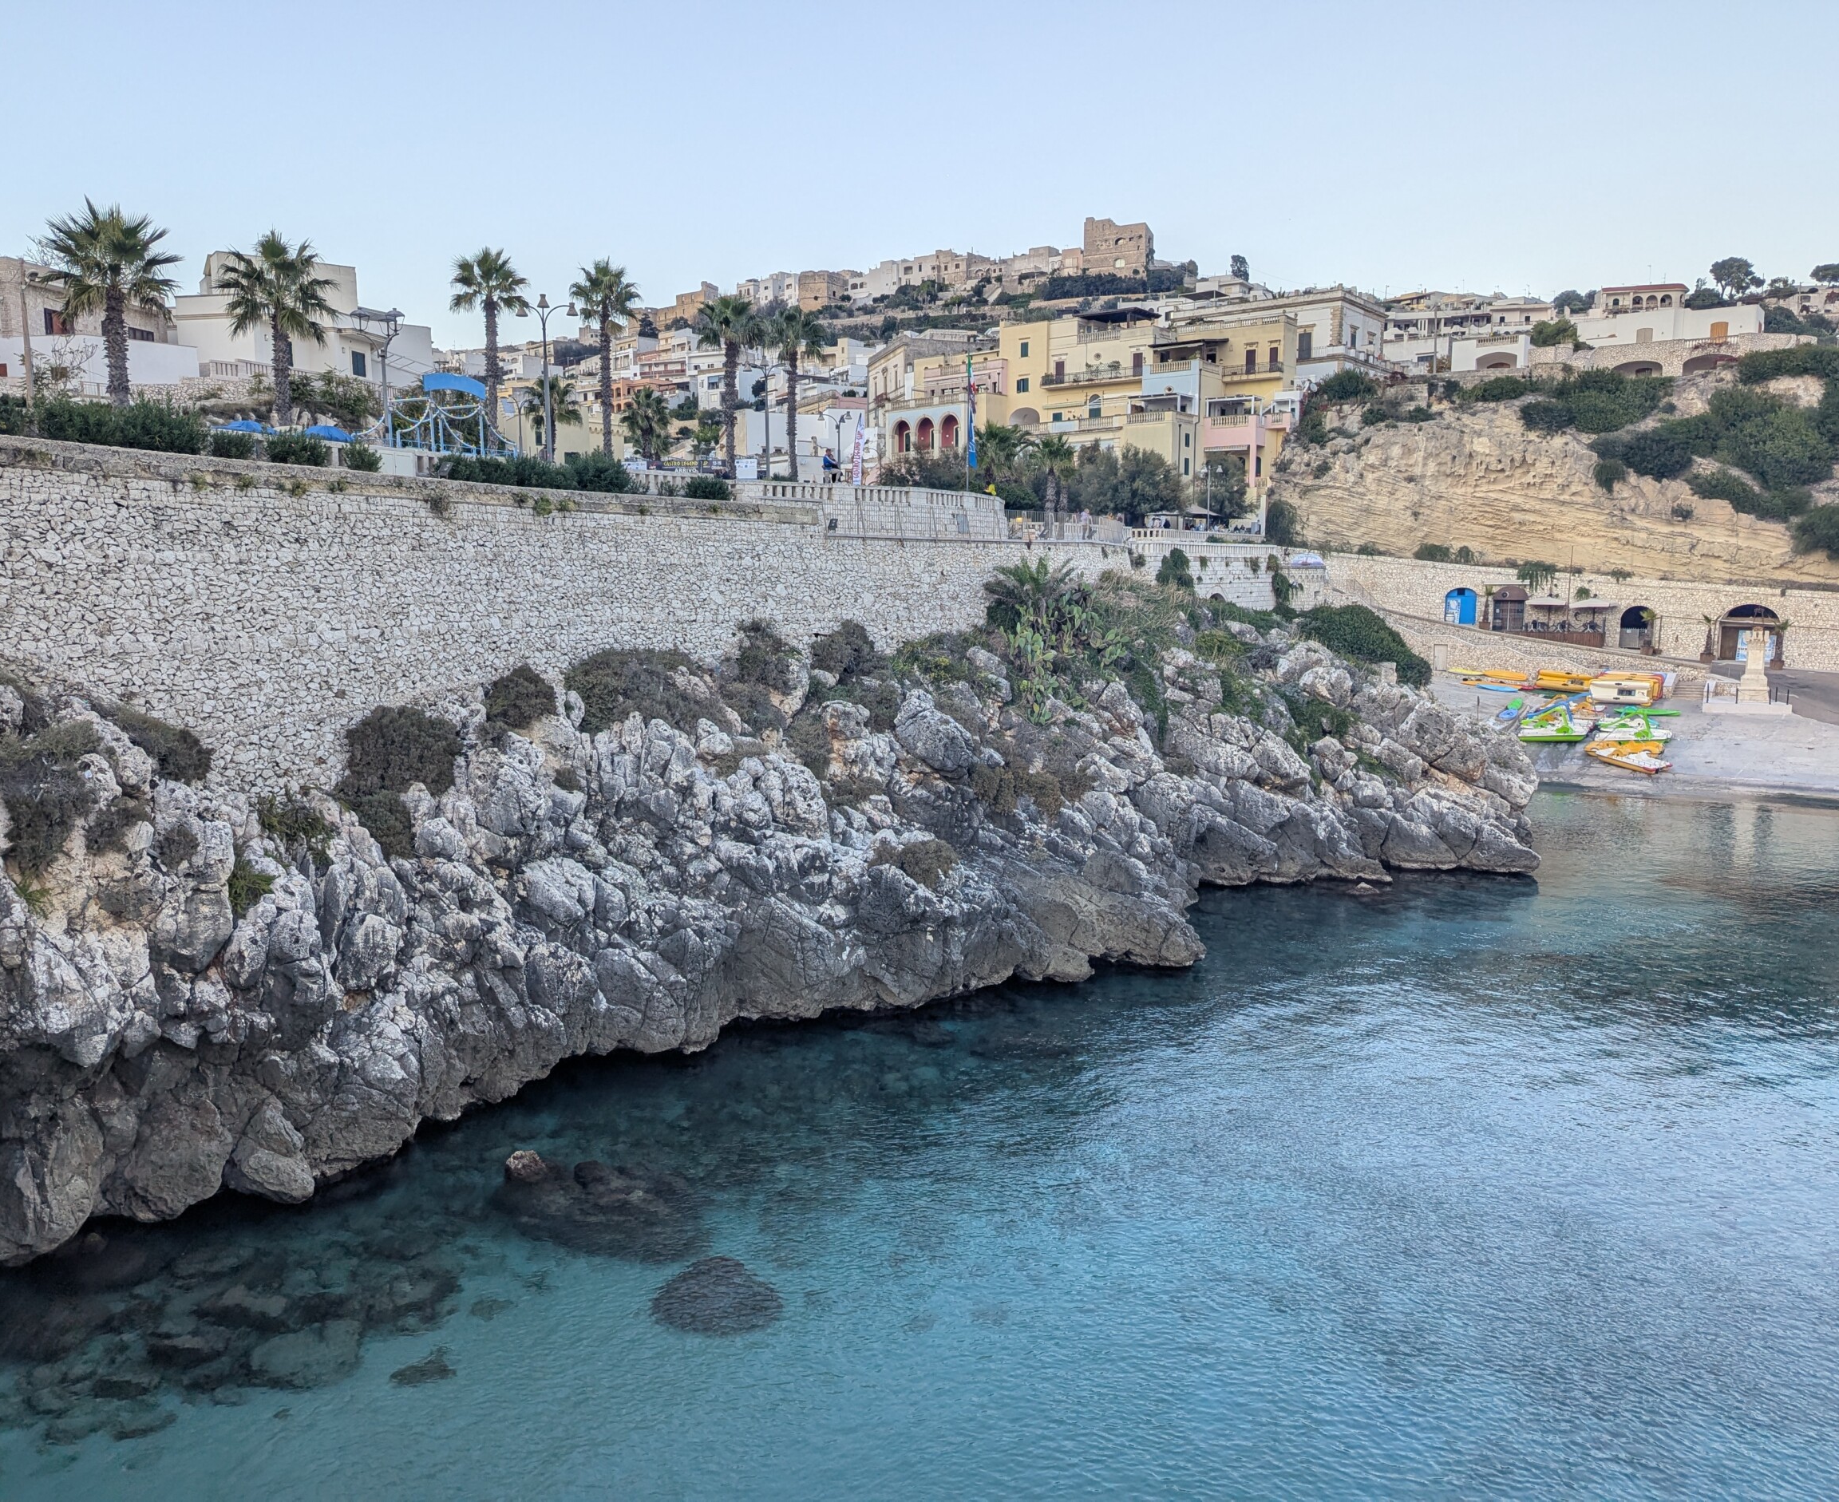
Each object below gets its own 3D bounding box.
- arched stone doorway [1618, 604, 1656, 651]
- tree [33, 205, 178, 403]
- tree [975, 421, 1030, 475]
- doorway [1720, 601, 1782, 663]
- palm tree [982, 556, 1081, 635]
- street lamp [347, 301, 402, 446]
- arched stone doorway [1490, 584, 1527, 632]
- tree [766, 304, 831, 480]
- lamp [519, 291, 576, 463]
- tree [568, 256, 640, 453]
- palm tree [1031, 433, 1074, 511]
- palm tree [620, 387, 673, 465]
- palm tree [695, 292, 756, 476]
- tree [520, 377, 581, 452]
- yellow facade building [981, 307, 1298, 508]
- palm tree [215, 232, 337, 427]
[{"bbox_3d":[48.282,-8.380,93.284,2.250,2.970,0.600,2,9,17],"label":"arched stone doorway"},{"bbox_3d":[-20.794,-11.228,35.505,3.200,5.430,3.200,0,9,0],"label":"tree"},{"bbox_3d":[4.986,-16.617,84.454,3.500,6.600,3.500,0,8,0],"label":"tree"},{"bbox_3d":[54.436,-7.677,90.832,3.500,3.860,0.700,2,9,17],"label":"doorway"},{"bbox_3d":[5.348,-7.303,66.001,4.400,3.840,4.400,0,9,0],"label":"palm tree"},{"bbox_3d":[-18.073,-11.944,46.385,1.750,5.600,1.400,0,8,0],"label":"street lamp"},{"bbox_3d":[40.423,-9.847,95.220,2.400,3.200,0.700,3,9,23],"label":"arched stone doorway"},{"bbox_3d":[-5.798,-16.585,66.640,3.100,9.300,3.100,0,8,0],"label":"tree"},{"bbox_3d":[-13.452,-12.987,50.489,2.100,7.100,1.900,0,8,0],"label":"lamp"},{"bbox_3d":[-13.787,-16.773,60.507,3.000,9.080,3.000,0,9,0],"label":"tree"},{"bbox_3d":[8.227,-16.571,86.002,2.600,6.080,2.600,0,9,0],"label":"palm tree"},{"bbox_3d":[-14.593,-16.179,74.441,2.700,6.400,2.700,0,8,0],"label":"palm tree"},{"bbox_3d":[-9.173,-17.101,66.007,2.900,9.030,2.900,0,9,0],"label":"palm tree"},{"bbox_3d":[-18.609,-15.734,70.434,3.000,6.300,3.000,0,8,0],"label":"tree"},{"bbox_3d":[19.781,-29.372,126.015,27.000,18.690,12.000,6,11,36],"label":"yellow facade building"},{"bbox_3d":[-22.596,-14.065,49.051,4.200,8.000,4.200,0,8,0],"label":"palm tree"}]

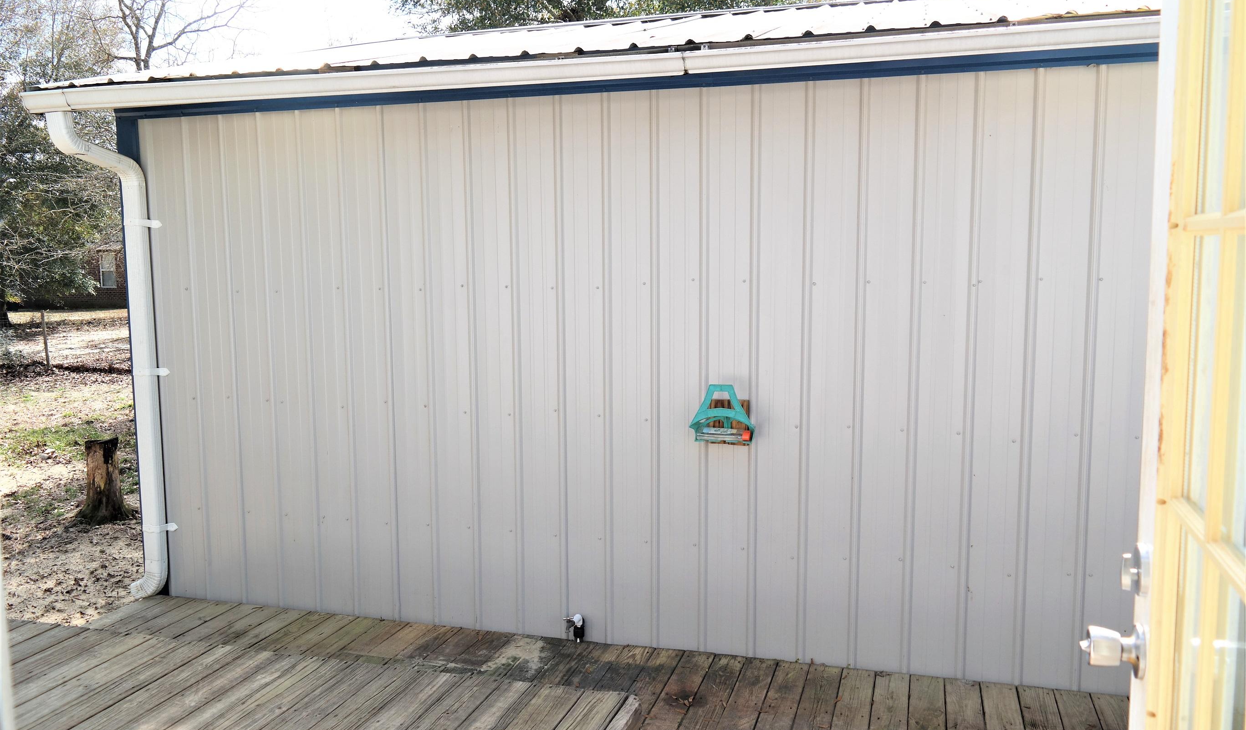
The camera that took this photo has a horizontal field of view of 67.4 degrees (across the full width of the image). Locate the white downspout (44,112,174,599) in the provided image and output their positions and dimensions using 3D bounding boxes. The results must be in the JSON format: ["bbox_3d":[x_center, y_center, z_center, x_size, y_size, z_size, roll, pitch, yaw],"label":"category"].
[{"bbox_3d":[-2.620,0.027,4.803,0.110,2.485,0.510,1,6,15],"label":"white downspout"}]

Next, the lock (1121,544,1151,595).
[{"bbox_3d":[0.608,0.245,1.115,0.033,0.064,0.064,2,6,20],"label":"lock"}]

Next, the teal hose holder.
[{"bbox_3d":[0.444,0.217,4.128,0.284,0.272,0.170,1,6,15],"label":"teal hose holder"}]

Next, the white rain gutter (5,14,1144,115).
[{"bbox_3d":[-0.283,-1.190,3.781,5.305,0.100,0.130,1,6,15],"label":"white rain gutter"}]

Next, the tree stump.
[{"bbox_3d":[-4.025,0.898,7.260,0.390,0.630,0.390,-4,7,-29],"label":"tree stump"}]

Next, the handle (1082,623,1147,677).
[{"bbox_3d":[0.589,0.343,1.133,0.074,0.067,0.067,2,6,20],"label":"handle"}]

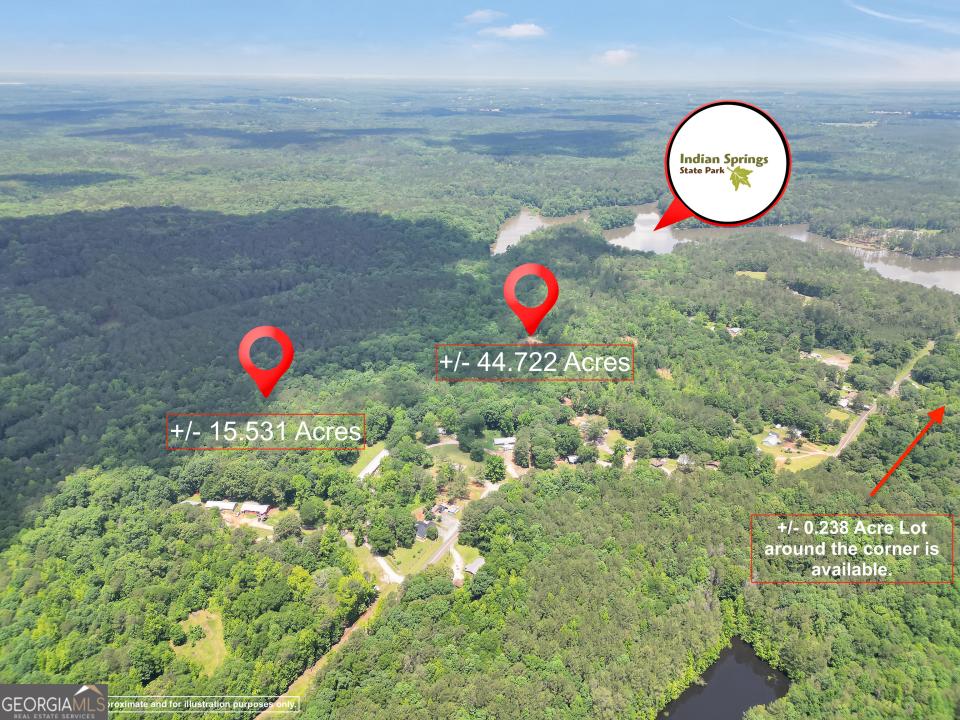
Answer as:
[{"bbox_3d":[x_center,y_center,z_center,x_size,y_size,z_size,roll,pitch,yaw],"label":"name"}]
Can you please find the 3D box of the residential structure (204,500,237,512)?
[{"bbox_3d":[-182.762,103.699,469.858,21.500,3.900,7.800,2,23,4],"label":"residential structure"}]

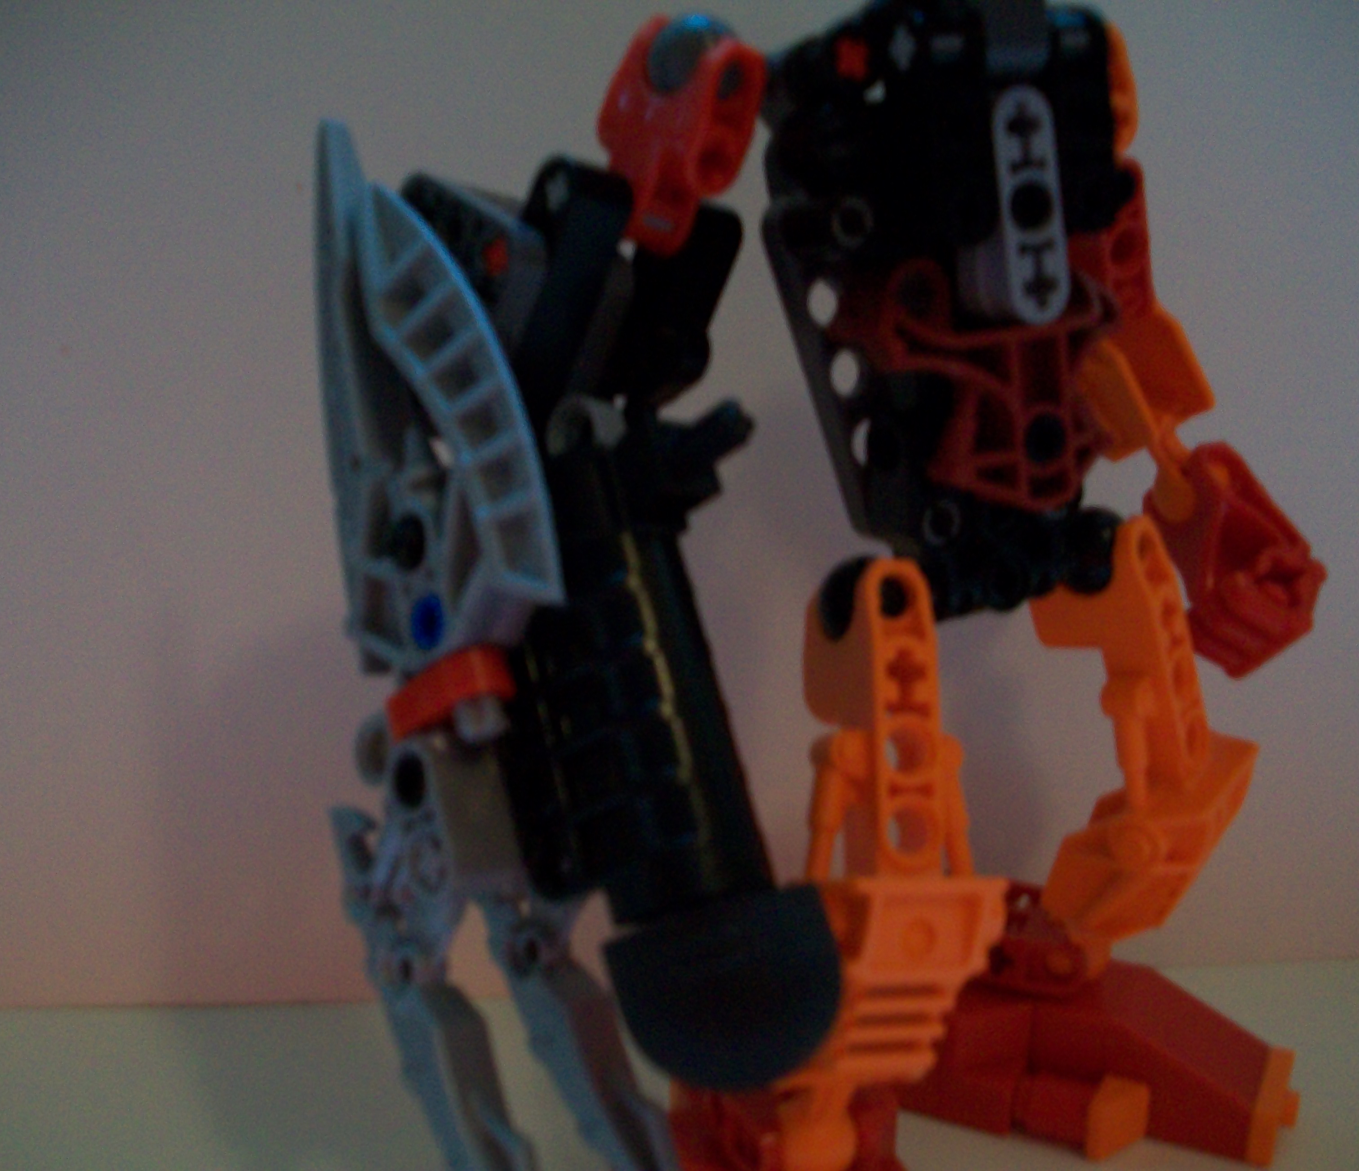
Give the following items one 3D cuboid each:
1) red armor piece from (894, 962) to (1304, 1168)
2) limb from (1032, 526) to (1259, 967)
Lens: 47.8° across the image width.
[{"bbox_3d":[0.054,0.060,0.197,0.048,0.016,0.023,10,22,25],"label":"red armor piece"},{"bbox_3d":[0.054,0.023,0.184,0.025,0.067,0.018,11,26,36],"label":"limb"}]

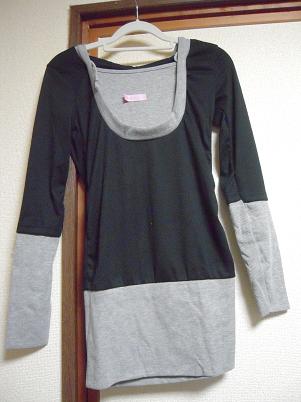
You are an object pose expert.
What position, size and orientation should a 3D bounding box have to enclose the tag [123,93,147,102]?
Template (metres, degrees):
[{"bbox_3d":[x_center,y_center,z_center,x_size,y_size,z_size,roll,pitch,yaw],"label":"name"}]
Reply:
[{"bbox_3d":[-0.038,-0.253,0.800,0.057,0.018,0.008,-4,-16,3],"label":"tag"}]

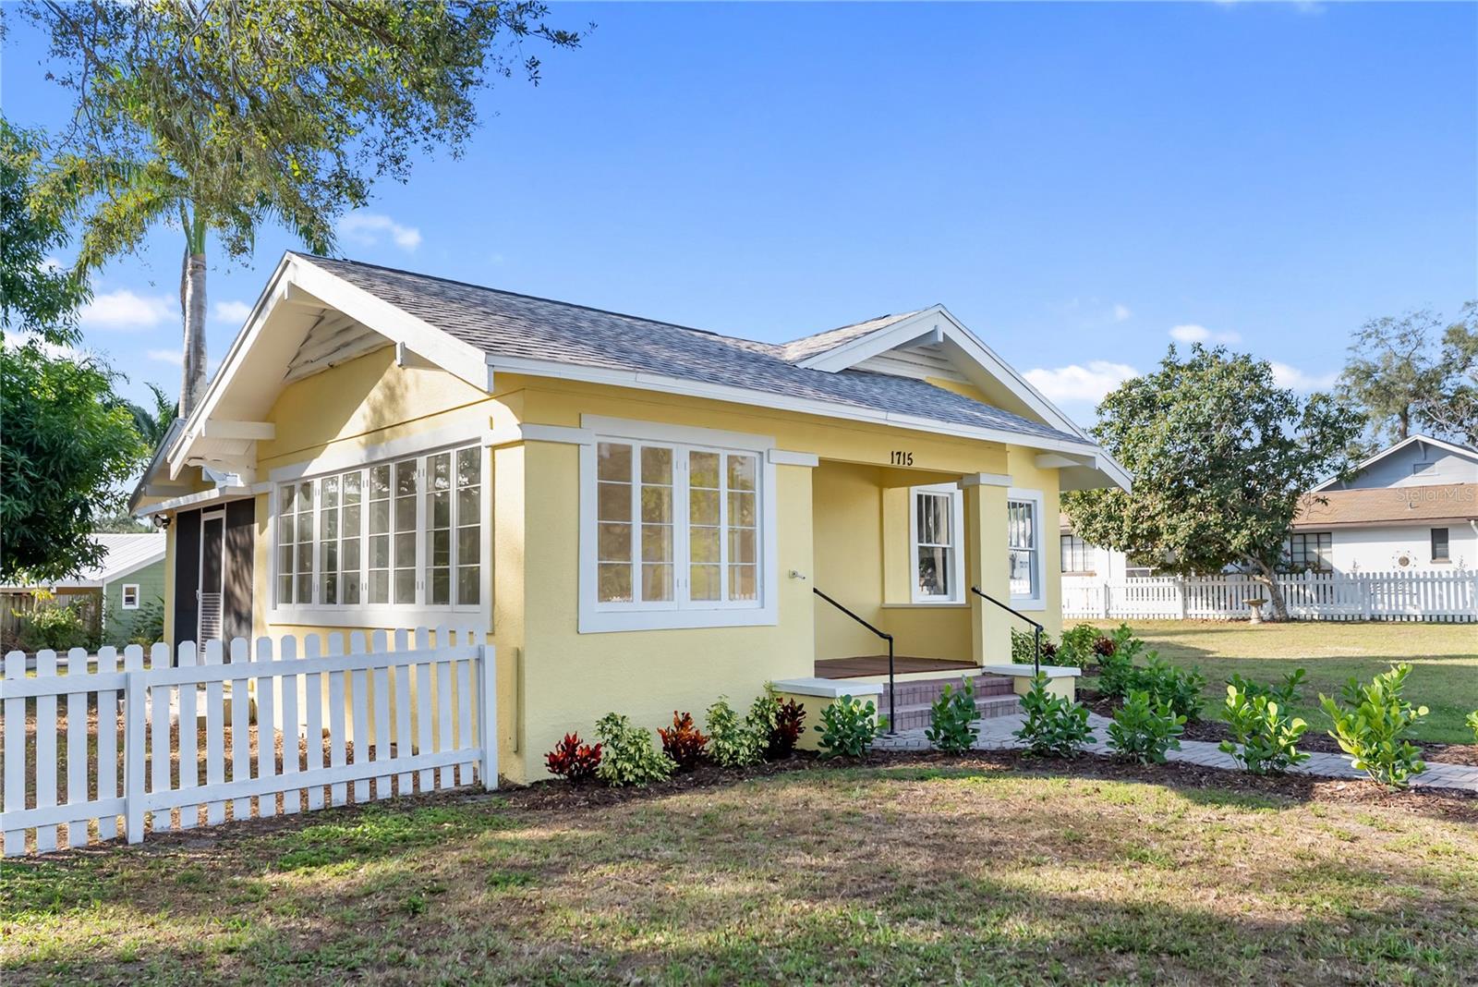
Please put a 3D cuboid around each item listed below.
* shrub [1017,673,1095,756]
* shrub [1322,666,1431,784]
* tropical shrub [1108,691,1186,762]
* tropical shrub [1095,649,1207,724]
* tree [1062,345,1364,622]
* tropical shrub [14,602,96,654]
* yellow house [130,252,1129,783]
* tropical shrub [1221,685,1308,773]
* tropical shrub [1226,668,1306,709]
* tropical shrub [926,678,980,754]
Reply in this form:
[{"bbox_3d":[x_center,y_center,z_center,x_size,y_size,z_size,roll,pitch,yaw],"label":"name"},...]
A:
[{"bbox_3d":[2.489,1.745,8.777,0.619,0.622,0.574,-2,-5,15],"label":"shrub"},{"bbox_3d":[4.146,1.508,7.267,0.680,0.776,0.630,-3,-6,29],"label":"shrub"},{"bbox_3d":[3.048,1.742,8.345,0.563,0.531,0.523,-2,-5,20],"label":"tropical shrub"},{"bbox_3d":[3.940,1.796,10.650,1.009,0.647,0.936,-2,-5,20],"label":"tropical shrub"},{"bbox_3d":[9.612,-0.253,22.974,6.341,5.735,5.915,-3,-6,23],"label":"tree"},{"bbox_3d":[-18.241,3.571,29.561,2.120,1.376,1.843,3,-6,-31],"label":"tropical shrub"},{"bbox_3d":[-1.092,0.350,15.281,11.502,4.871,11.076,4,-7,-42],"label":"yellow house"},{"bbox_3d":[3.676,1.644,7.800,0.613,0.609,0.568,-3,-6,25],"label":"tropical shrub"},{"bbox_3d":[4.411,1.745,9.308,0.656,0.546,0.609,-3,-6,25],"label":"tropical shrub"},{"bbox_3d":[1.742,1.811,9.107,0.440,0.590,0.409,-2,-5,11],"label":"tropical shrub"}]

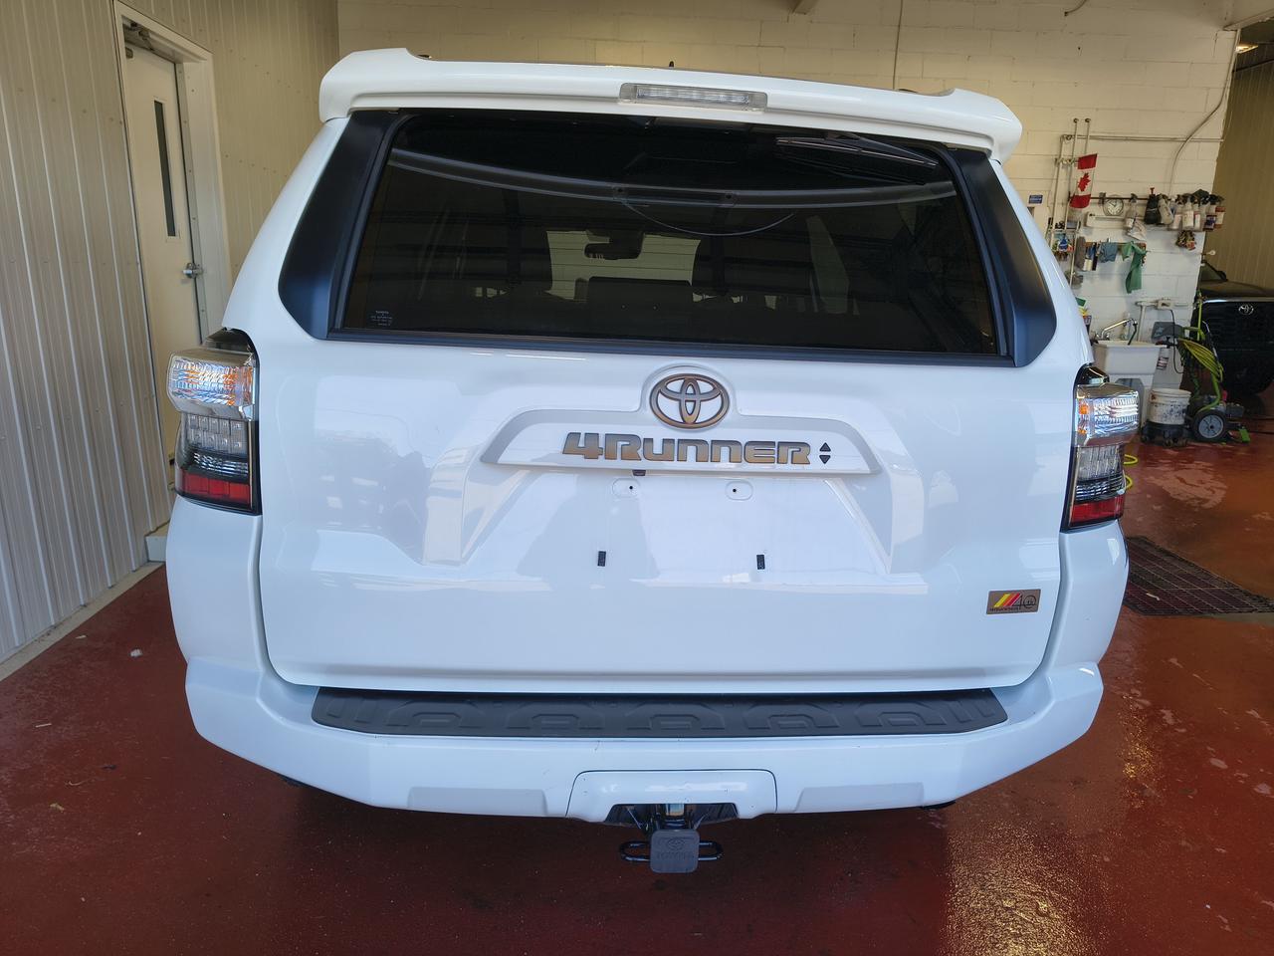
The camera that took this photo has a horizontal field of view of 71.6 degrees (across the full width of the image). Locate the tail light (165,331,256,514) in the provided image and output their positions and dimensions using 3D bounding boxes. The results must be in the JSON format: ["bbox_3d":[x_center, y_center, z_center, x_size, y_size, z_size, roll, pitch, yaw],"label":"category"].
[{"bbox_3d":[-0.754,-0.112,1.624,0.190,0.335,0.260,1,14,-6],"label":"tail light"}]

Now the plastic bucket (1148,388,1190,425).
[{"bbox_3d":[4.690,-0.595,7.790,0.300,0.330,0.300,1,14,0],"label":"plastic bucket"}]

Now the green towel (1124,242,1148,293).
[{"bbox_3d":[4.512,-1.912,8.040,0.240,0.462,0.080,0,14,-3],"label":"green towel"}]

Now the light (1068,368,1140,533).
[{"bbox_3d":[0.908,-0.074,1.791,0.190,0.335,0.260,1,14,-6],"label":"light"}]

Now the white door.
[{"bbox_3d":[-2.463,-1.066,4.506,0.050,2.170,0.890,0,14,-3],"label":"white door"}]

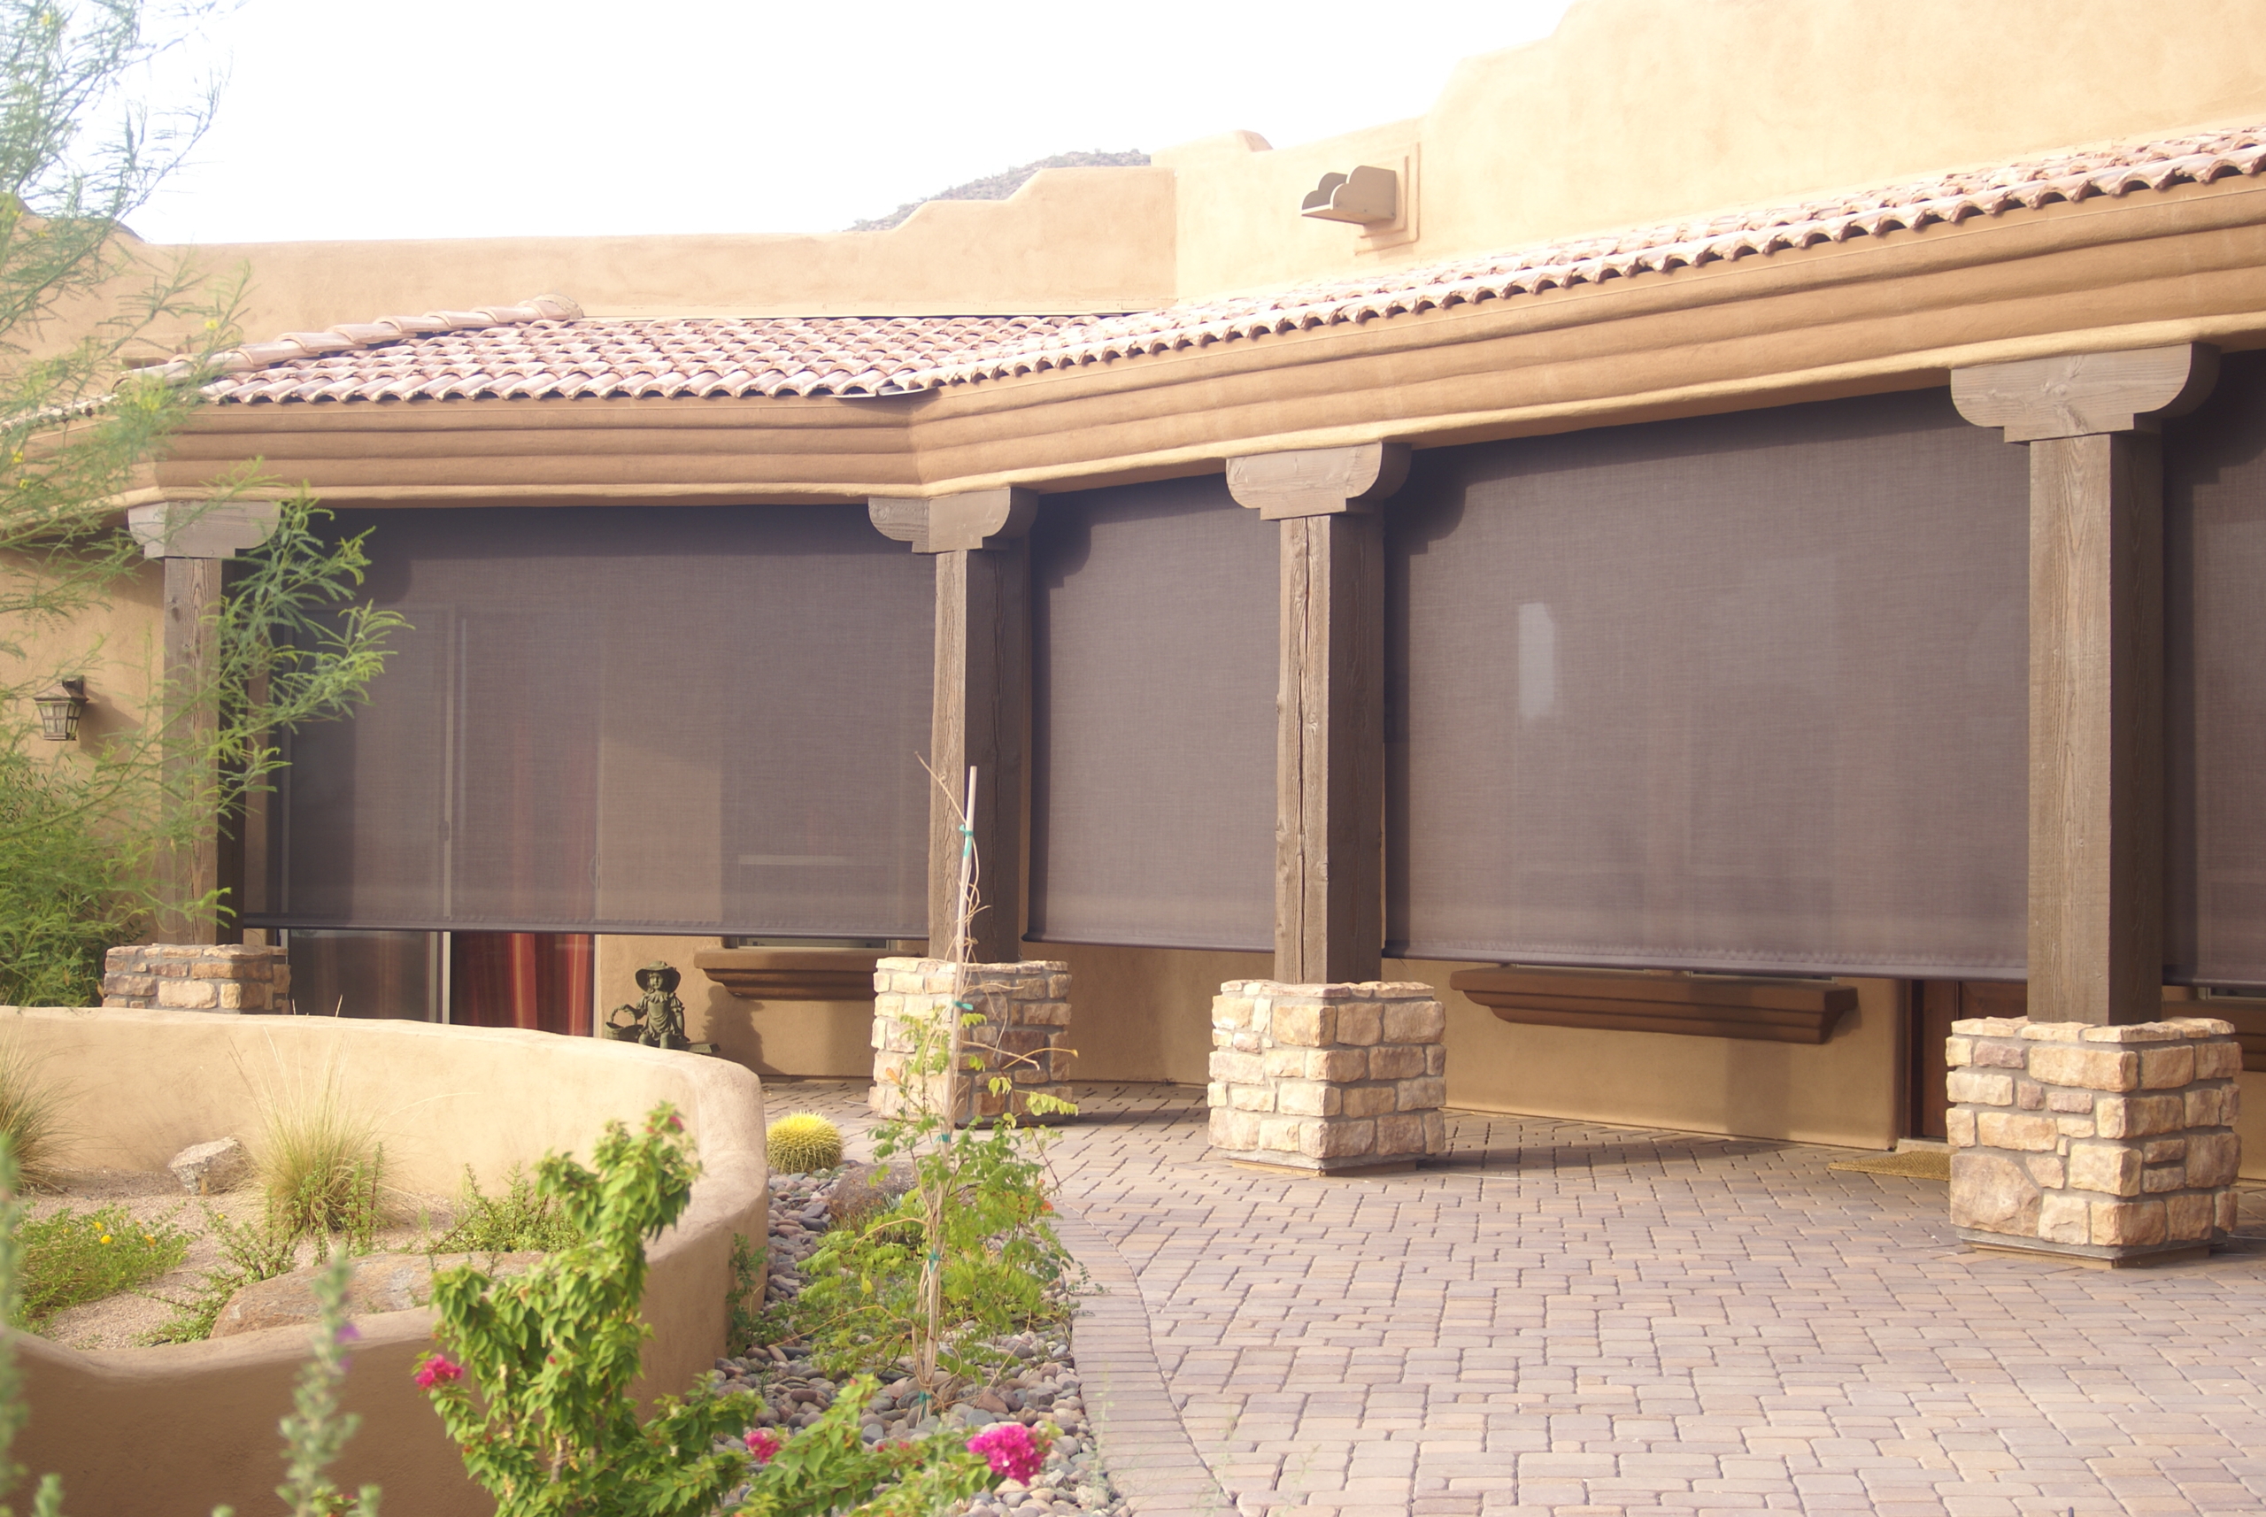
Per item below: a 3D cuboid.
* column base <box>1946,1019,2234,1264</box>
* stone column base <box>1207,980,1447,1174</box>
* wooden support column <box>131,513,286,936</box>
[{"bbox_3d":[3.162,1.244,10.771,0.662,0.762,0.662,2,-2,-41],"label":"column base"},{"bbox_3d":[0.792,1.276,13.350,0.680,0.733,0.680,2,-2,-40],"label":"stone column base"},{"bbox_3d":[-4.541,-0.160,16.150,0.790,2.183,0.360,0,-2,8],"label":"wooden support column"}]

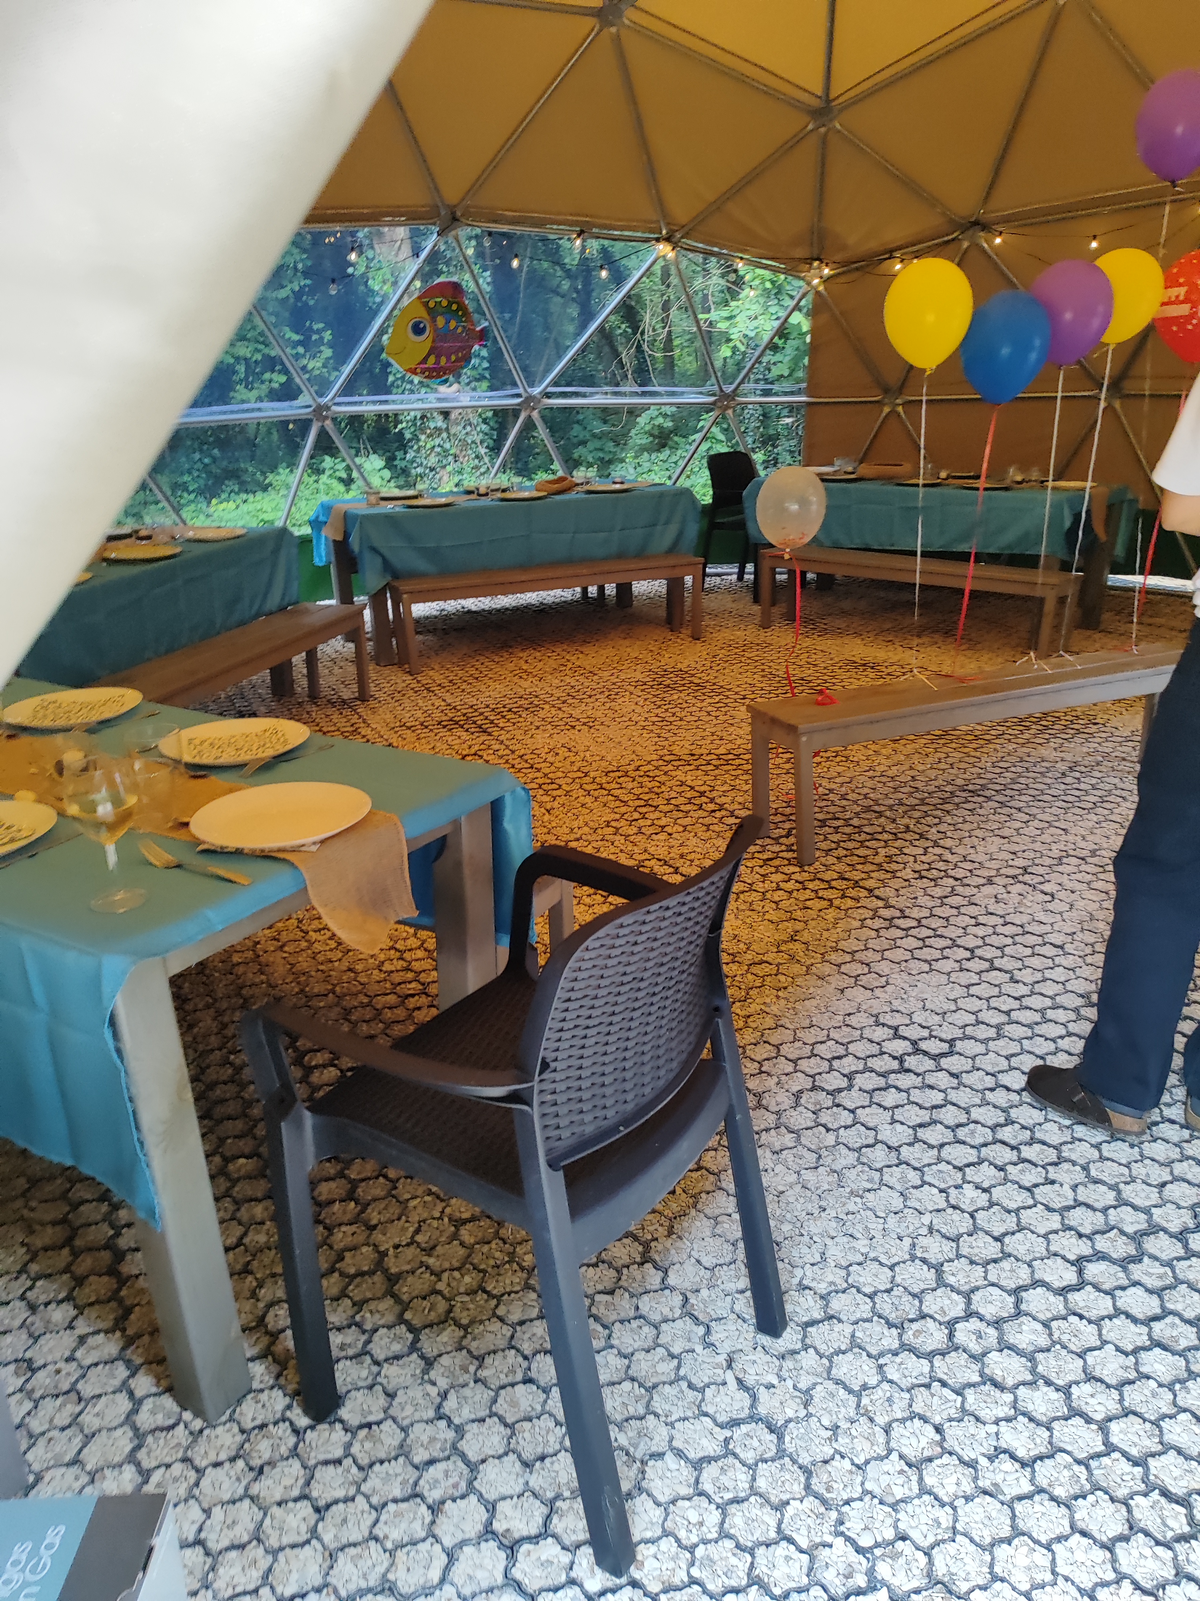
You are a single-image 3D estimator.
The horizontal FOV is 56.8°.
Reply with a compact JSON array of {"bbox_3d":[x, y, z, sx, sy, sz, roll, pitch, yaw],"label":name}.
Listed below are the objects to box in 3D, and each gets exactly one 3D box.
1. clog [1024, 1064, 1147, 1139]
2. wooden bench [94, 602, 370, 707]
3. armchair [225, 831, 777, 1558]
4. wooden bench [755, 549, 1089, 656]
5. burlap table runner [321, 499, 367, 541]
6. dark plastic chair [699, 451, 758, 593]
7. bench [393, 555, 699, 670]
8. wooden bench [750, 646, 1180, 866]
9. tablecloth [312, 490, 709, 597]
[{"bbox_3d":[1.003,0.580,2.269,0.250,0.100,0.100,17,28,40],"label":"clog"},{"bbox_3d":[-1.443,-0.404,4.515,0.315,0.450,1.730,3,22,13],"label":"wooden bench"},{"bbox_3d":[-0.071,0.463,1.597,0.565,0.870,0.600,12,25,33],"label":"armchair"},{"bbox_3d":[1.683,-1.077,6.064,1.730,0.450,0.315,17,28,40],"label":"wooden bench"},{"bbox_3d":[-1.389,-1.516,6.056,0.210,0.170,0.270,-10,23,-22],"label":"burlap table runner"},{"bbox_3d":[1.043,-1.843,7.475,0.570,0.870,0.590,16,27,39],"label":"dark plastic chair"},{"bbox_3d":[-0.265,-1.045,6.125,1.730,0.450,0.315,-10,22,-21],"label":"bench"},{"bbox_3d":[1.353,-0.193,3.787,1.730,0.450,0.315,-10,22,-19],"label":"wooden bench"},{"bbox_3d":[-0.541,-1.567,6.484,2.070,0.400,0.980,-10,22,-20],"label":"tablecloth"}]

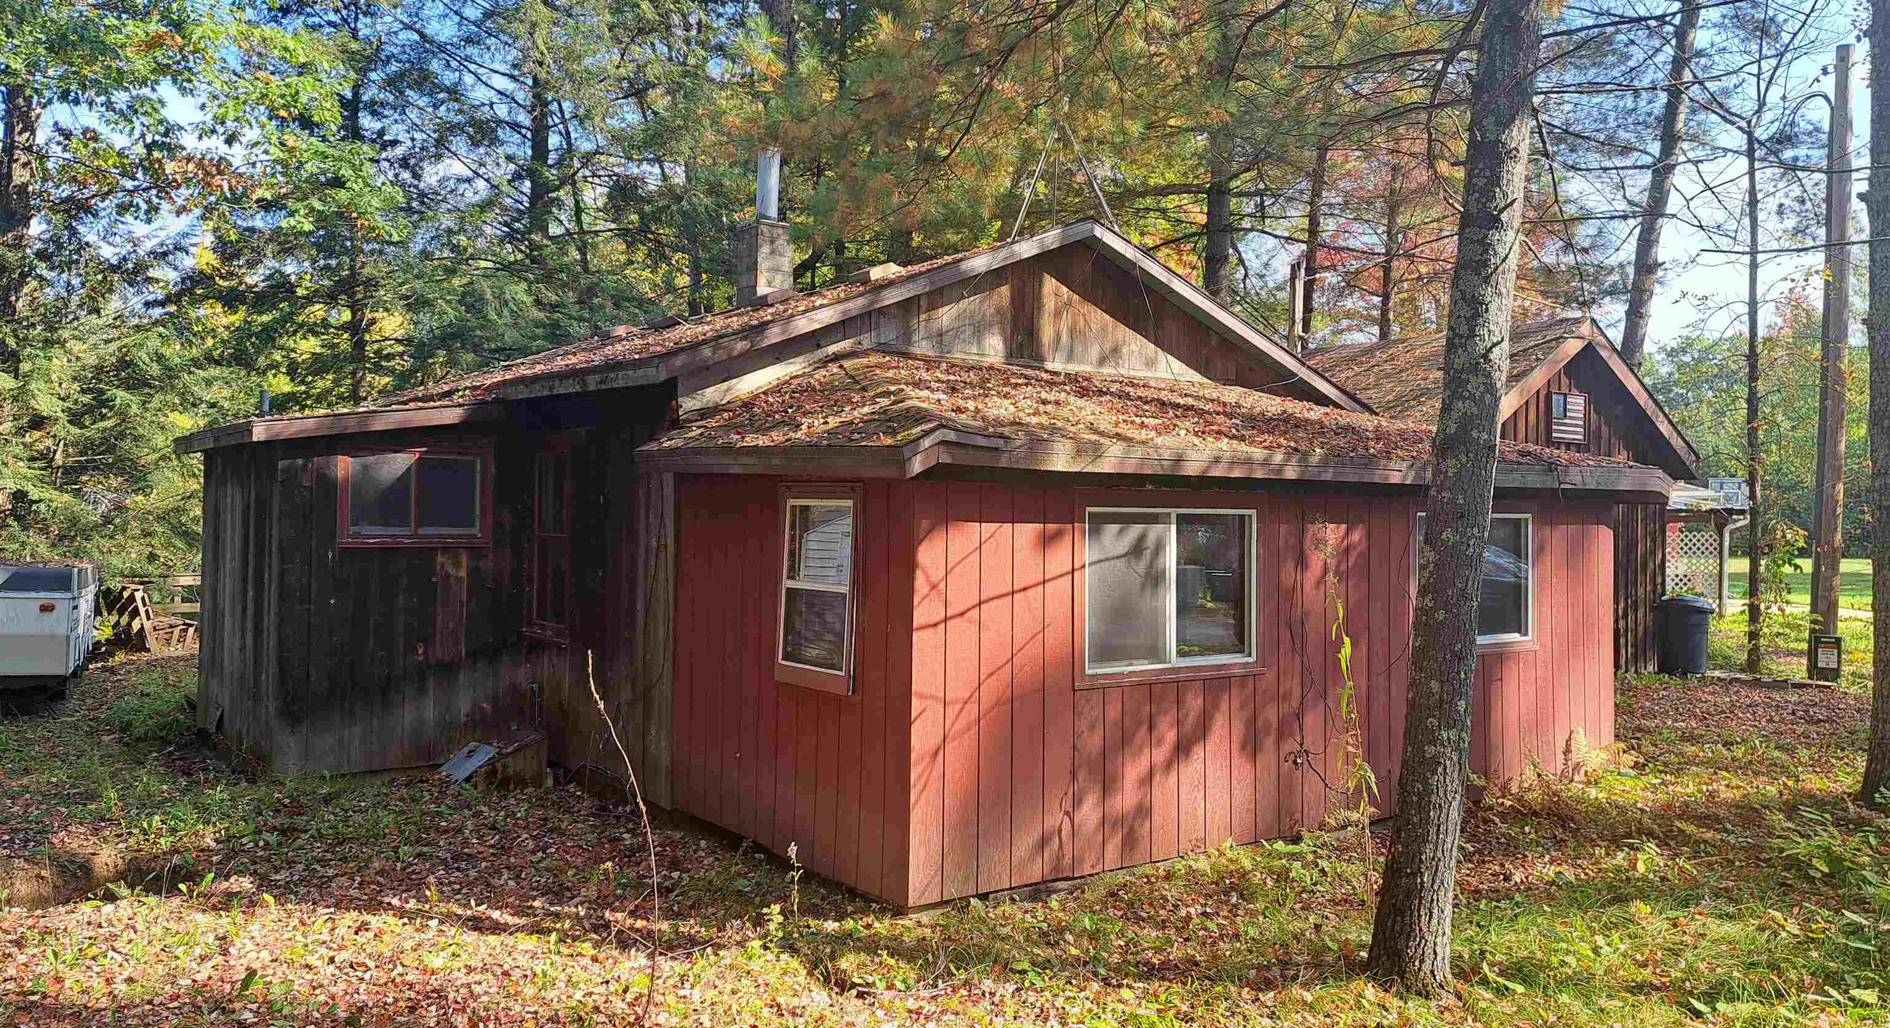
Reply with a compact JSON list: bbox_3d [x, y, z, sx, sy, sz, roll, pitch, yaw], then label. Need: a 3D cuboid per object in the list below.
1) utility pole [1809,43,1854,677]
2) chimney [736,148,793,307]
[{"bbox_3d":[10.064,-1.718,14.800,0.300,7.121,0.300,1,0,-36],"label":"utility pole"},{"bbox_3d":[-1.848,-2.943,13.500,0.410,1.630,0.410,1,0,-36],"label":"chimney"}]

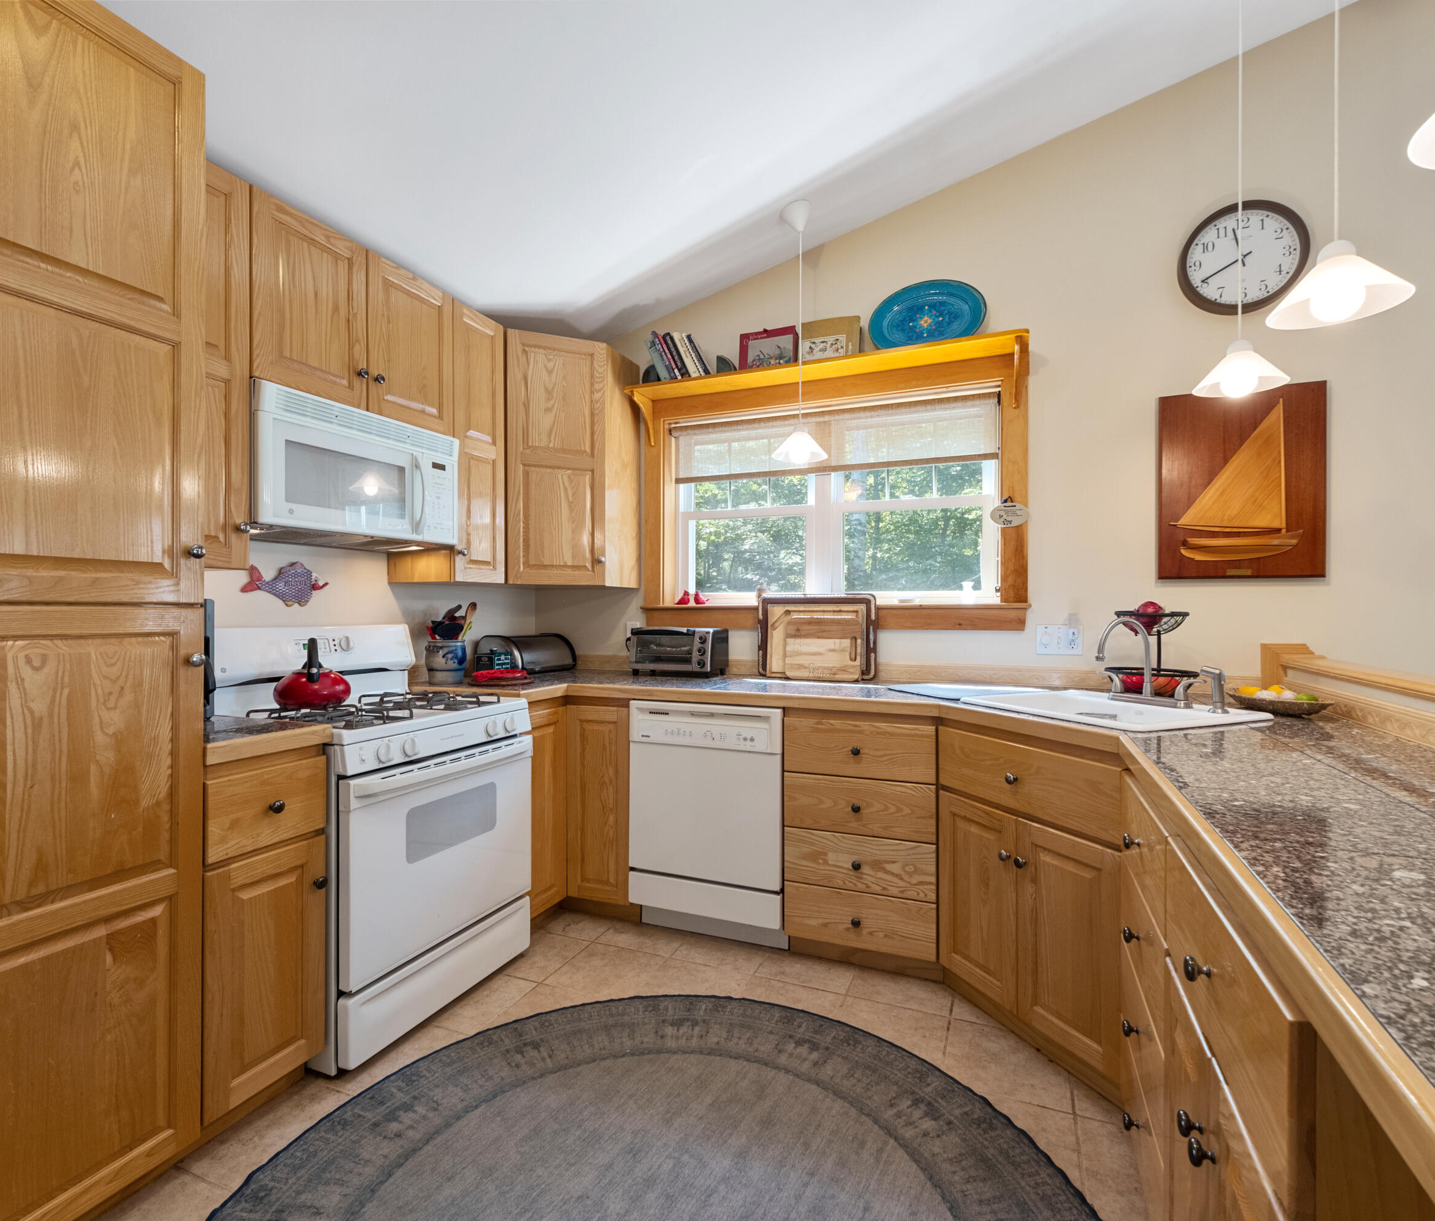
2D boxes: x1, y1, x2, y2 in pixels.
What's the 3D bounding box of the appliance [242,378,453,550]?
[{"bbox_3d":[-1.268,-0.428,2.351,0.375,0.401,0.758,0,0,24],"label":"appliance"}]

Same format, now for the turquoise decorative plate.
[{"bbox_3d":[0.812,-1.143,2.778,0.446,0.303,0.035,0,-7,24],"label":"turquoise decorative plate"}]

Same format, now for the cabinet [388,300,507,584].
[{"bbox_3d":[-1.074,-0.637,2.851,0.333,1.058,0.284,0,0,24],"label":"cabinet"}]

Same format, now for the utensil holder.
[{"bbox_3d":[-1.106,0.212,2.885,0.161,0.171,0.161,0,0,24],"label":"utensil holder"}]

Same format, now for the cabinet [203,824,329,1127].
[{"bbox_3d":[-1.341,0.847,1.808,0.613,0.549,0.297,0,0,24],"label":"cabinet"}]

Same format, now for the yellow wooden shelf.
[{"bbox_3d":[0.385,-0.909,3.010,1.710,0.254,0.141,0,0,24],"label":"yellow wooden shelf"}]

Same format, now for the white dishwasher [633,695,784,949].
[{"bbox_3d":[0.065,0.771,2.850,0.605,0.860,0.590,0,0,24],"label":"white dishwasher"}]

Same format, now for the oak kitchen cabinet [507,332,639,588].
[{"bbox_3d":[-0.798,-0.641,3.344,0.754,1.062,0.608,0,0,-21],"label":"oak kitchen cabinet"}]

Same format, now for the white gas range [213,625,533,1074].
[{"bbox_3d":[-1.105,0.632,2.278,0.683,1.161,0.761,0,0,24],"label":"white gas range"}]

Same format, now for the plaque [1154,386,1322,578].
[{"bbox_3d":[1.797,-0.435,2.449,0.477,0.652,0.040,0,0,24],"label":"plaque"}]

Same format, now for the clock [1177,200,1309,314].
[{"bbox_3d":[1.750,-1.176,2.377,0.362,0.362,0.050,0,0,24],"label":"clock"}]

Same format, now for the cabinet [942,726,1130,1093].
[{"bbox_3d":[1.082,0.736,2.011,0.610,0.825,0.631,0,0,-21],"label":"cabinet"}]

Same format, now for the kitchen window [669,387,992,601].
[{"bbox_3d":[0.441,-0.451,3.061,1.450,0.835,0.110,0,0,24],"label":"kitchen window"}]

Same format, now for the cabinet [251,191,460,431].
[{"bbox_3d":[-1.284,-0.905,2.376,0.333,0.530,0.758,0,0,24],"label":"cabinet"}]

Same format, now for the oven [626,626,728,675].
[{"bbox_3d":[-0.169,0.189,3.114,0.390,0.205,0.210,0,0,21],"label":"oven"}]

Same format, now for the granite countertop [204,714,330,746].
[{"bbox_3d":[-1.331,0.305,1.816,0.660,0.040,0.317,0,0,24],"label":"granite countertop"}]

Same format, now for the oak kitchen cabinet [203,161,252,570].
[{"bbox_3d":[-1.496,-0.643,1.886,0.333,1.060,0.308,0,0,24],"label":"oak kitchen cabinet"}]

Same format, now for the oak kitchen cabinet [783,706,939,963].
[{"bbox_3d":[0.587,0.737,2.644,0.509,0.789,0.613,0,0,24],"label":"oak kitchen cabinet"}]

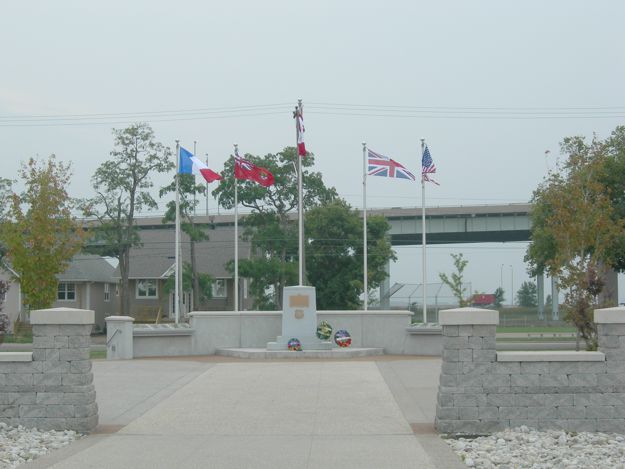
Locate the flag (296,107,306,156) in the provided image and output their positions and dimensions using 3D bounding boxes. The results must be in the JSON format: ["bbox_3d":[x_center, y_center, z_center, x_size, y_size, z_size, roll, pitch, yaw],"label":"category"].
[{"bbox_3d":[-0.289,-2.889,31.200,0.290,1.360,0.320,0,-3,0],"label":"flag"}]

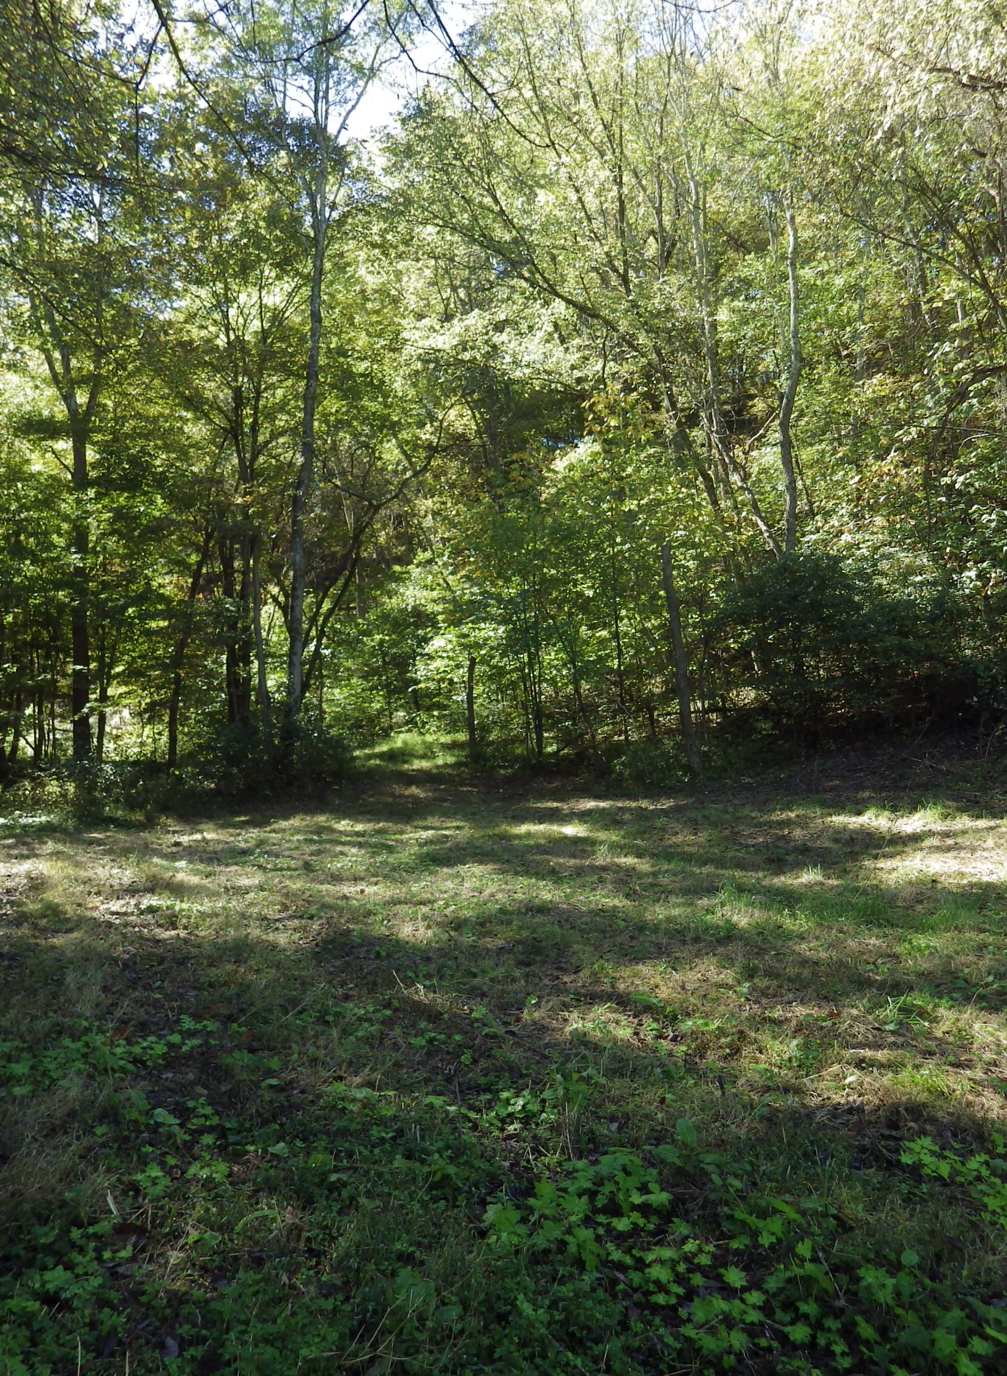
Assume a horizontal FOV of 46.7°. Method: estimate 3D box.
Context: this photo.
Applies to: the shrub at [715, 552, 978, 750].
[{"bbox_3d":[5.489,-0.589,18.800,4.100,3.150,2.900,0,-1,0],"label":"shrub"}]

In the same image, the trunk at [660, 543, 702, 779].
[{"bbox_3d":[2.902,-0.449,19.039,0.290,3.890,0.260,-7,-1,9],"label":"trunk"}]

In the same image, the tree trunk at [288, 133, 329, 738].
[{"bbox_3d":[-3.528,-4.532,21.112,0.420,11.160,0.360,2,-1,-9],"label":"tree trunk"}]

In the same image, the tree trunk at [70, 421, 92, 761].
[{"bbox_3d":[-8.002,-1.813,22.065,0.350,6.520,0.330,0,-1,-20],"label":"tree trunk"}]

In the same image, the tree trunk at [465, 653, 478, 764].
[{"bbox_3d":[-0.623,0.409,23.022,0.190,2.210,0.180,-1,-1,-2],"label":"tree trunk"}]

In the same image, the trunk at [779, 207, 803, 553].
[{"bbox_3d":[5.686,-6.093,23.069,0.420,6.900,0.360,1,-1,14],"label":"trunk"}]

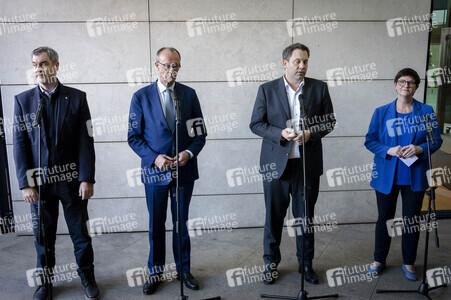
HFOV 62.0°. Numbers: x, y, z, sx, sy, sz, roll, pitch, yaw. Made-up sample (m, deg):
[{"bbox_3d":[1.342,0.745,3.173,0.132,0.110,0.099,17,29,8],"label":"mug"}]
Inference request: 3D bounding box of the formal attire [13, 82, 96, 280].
[{"bbox_3d":[-1.262,0.260,2.842,0.565,1.517,0.330,-4,9,-18],"label":"formal attire"}]

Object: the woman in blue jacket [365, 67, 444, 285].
[{"bbox_3d":[1.431,0.190,3.068,0.567,1.676,0.370,3,9,23],"label":"woman in blue jacket"}]

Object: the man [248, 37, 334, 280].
[{"bbox_3d":[0.535,0.107,3.024,0.671,1.878,0.400,0,9,3],"label":"man"}]

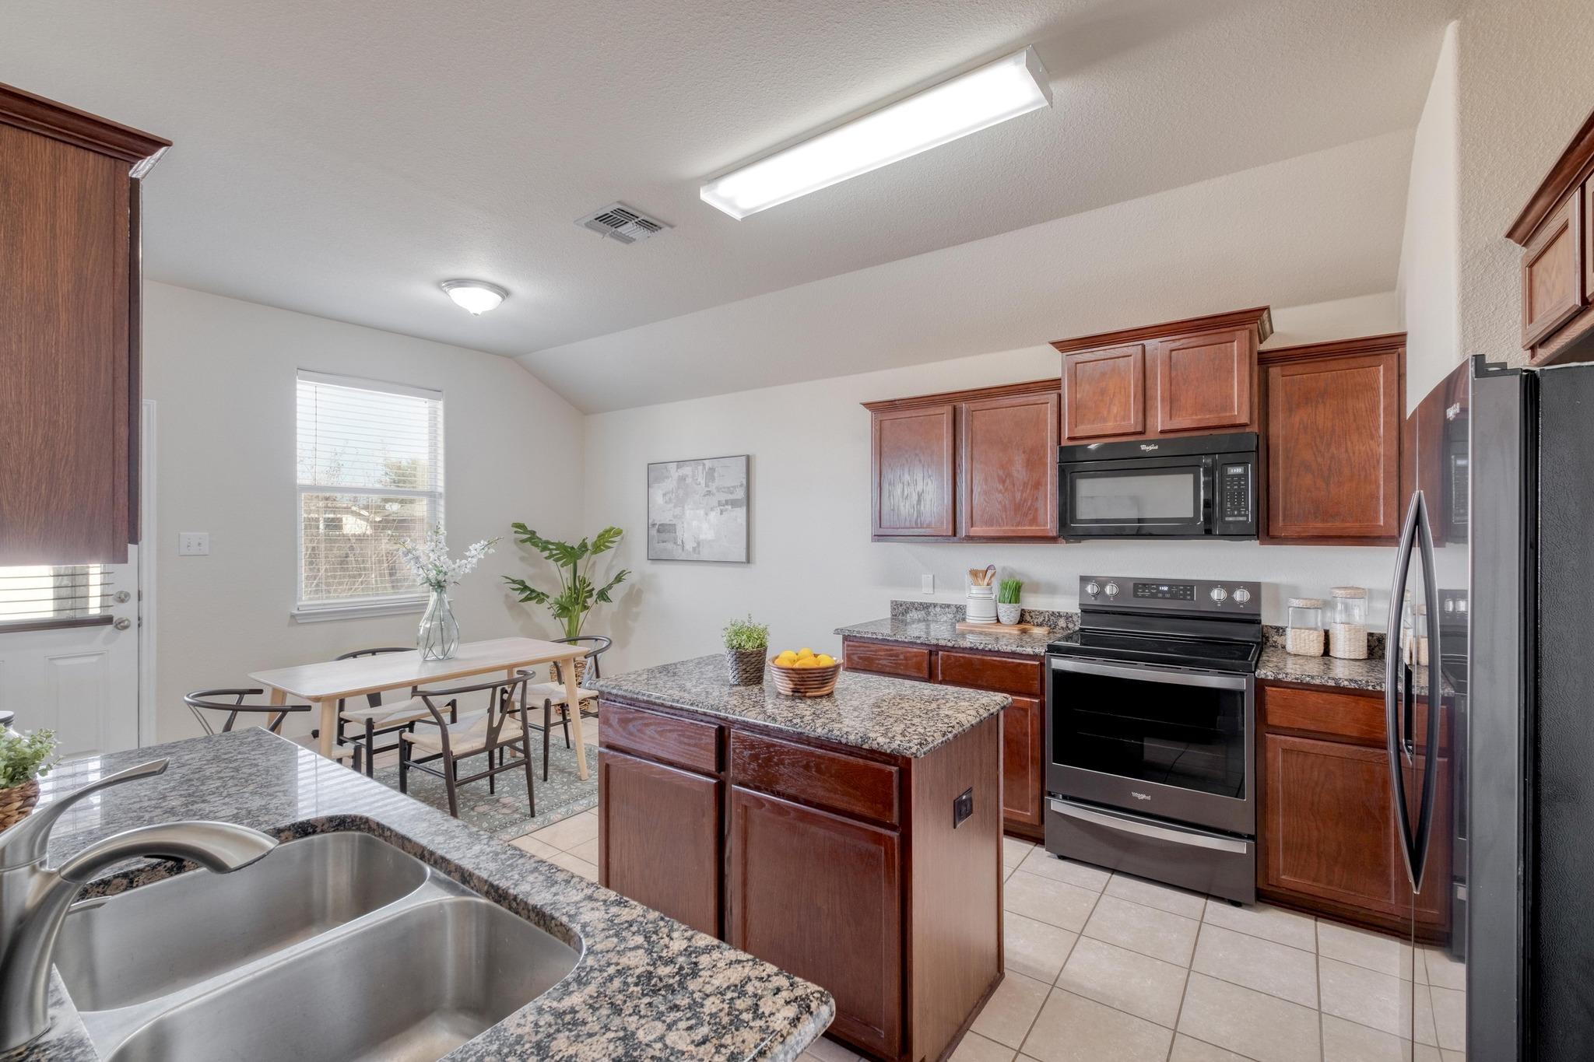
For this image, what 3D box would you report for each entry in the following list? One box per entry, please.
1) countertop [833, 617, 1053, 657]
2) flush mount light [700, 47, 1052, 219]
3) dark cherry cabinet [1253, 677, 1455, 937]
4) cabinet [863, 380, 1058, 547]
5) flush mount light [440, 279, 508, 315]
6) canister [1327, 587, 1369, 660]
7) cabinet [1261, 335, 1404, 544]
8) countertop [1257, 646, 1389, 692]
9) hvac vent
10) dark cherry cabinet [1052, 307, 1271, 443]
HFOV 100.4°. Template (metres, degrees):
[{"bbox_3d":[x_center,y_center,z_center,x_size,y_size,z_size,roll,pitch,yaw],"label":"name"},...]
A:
[{"bbox_3d":[0.845,0.542,3.516,1.085,0.035,0.655,0,0,35],"label":"countertop"},{"bbox_3d":[0.194,-1.300,2.256,1.240,0.070,0.215,0,0,36],"label":"flush mount light"},{"bbox_3d":[2.101,0.997,2.590,0.480,0.877,0.620,0,0,36],"label":"dark cherry cabinet"},{"bbox_3d":[0.927,-0.331,3.645,1.110,0.797,0.350,0,0,35],"label":"cabinet"},{"bbox_3d":[-1.760,-1.257,3.630,0.336,0.125,0.336,0,0,35],"label":"flush mount light"},{"bbox_3d":[2.287,0.383,2.756,0.130,0.288,0.130,0,0,35],"label":"canister"},{"bbox_3d":[2.198,-0.334,2.752,0.454,0.797,0.350,0,0,35],"label":"cabinet"},{"bbox_3d":[2.088,0.539,2.581,0.480,0.038,0.650,0,0,36],"label":"countertop"},{"bbox_3d":[-0.736,-1.311,2.836,0.300,0.025,0.290,0,0,35],"label":"hvac vent"},{"bbox_3d":[1.648,-0.640,3.035,0.835,0.485,0.430,0,0,36],"label":"dark cherry cabinet"}]

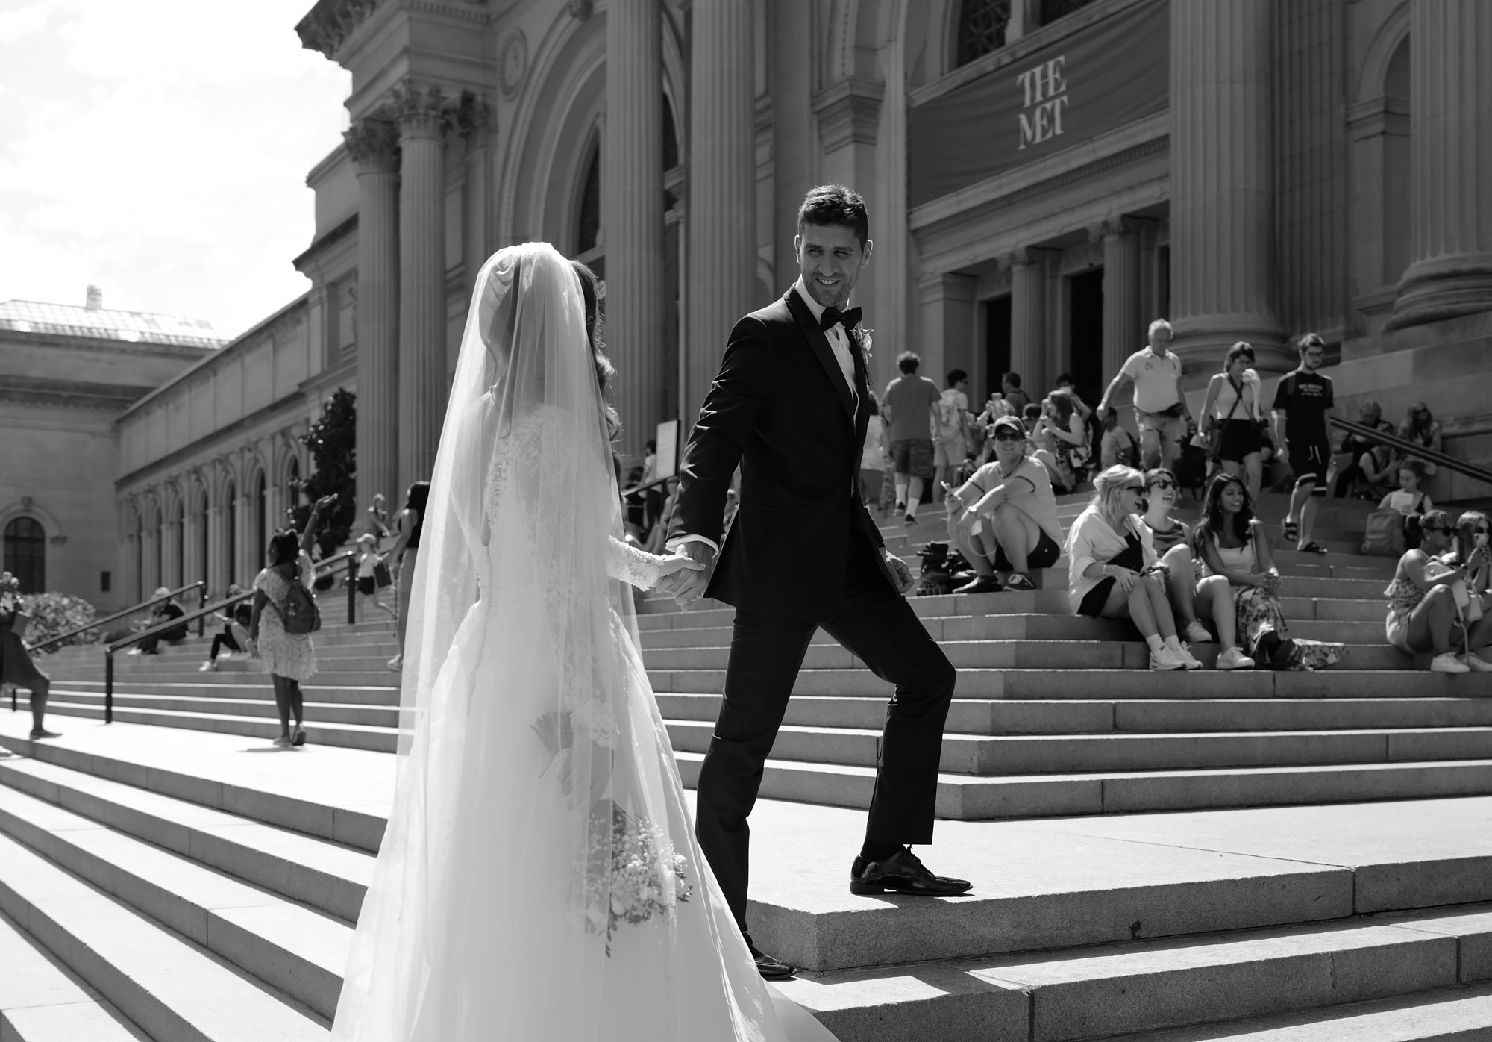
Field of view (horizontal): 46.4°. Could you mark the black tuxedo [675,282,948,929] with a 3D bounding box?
[{"bbox_3d":[0.163,0.205,4.050,0.550,1.520,0.570,-1,-3,28],"label":"black tuxedo"}]

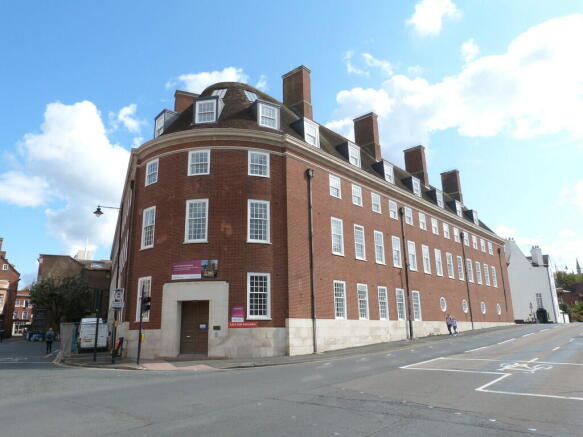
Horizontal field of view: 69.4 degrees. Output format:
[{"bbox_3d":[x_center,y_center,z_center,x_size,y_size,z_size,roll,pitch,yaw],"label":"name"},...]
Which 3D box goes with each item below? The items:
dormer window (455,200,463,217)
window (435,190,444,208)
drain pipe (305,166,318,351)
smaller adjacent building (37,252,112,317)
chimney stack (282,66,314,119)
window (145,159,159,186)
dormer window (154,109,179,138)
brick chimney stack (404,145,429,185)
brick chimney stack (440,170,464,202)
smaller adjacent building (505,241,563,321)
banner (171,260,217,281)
[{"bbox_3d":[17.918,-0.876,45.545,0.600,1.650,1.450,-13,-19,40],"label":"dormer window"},{"bbox_3d":[14.315,-1.732,41.761,1.050,1.750,1.560,-14,-20,40],"label":"window"},{"bbox_3d":[1.188,2.094,23.433,0.240,10.400,0.300,-14,-20,40],"label":"drain pipe"},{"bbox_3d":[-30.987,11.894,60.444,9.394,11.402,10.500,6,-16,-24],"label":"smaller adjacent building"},{"bbox_3d":[0.444,-9.049,32.253,2.120,4.590,1.000,-14,-20,40],"label":"chimney stack"},{"bbox_3d":[-7.838,-2.582,23.732,1.220,1.420,0.150,-13,-19,38],"label":"window"},{"bbox_3d":[-7.667,-5.633,26.153,1.150,1.650,1.450,12,-19,-40],"label":"dormer window"},{"bbox_3d":[13.870,-5.553,46.628,2.100,4.400,1.000,-13,-19,40],"label":"brick chimney stack"},{"bbox_3d":[20.408,-3.642,53.664,2.120,4.590,1.000,-14,-20,40],"label":"brick chimney stack"},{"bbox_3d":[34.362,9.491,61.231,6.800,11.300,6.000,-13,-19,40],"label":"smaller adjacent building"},{"bbox_3d":[-4.793,2.567,20.932,2.420,0.890,0.060,-3,-15,9],"label":"banner"}]

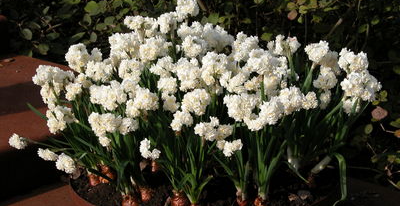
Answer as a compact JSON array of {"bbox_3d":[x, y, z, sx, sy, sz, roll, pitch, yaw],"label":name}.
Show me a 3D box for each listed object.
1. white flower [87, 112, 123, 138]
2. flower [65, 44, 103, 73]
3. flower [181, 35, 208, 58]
[{"bbox_3d":[-0.237,0.054,2.666,0.083,0.063,0.068,-2,16,-5],"label":"white flower"},{"bbox_3d":[-0.307,-0.117,2.800,0.100,0.077,0.091,0,15,0],"label":"flower"},{"bbox_3d":[-0.015,-0.156,2.930,0.075,0.059,0.067,0,17,0],"label":"flower"}]

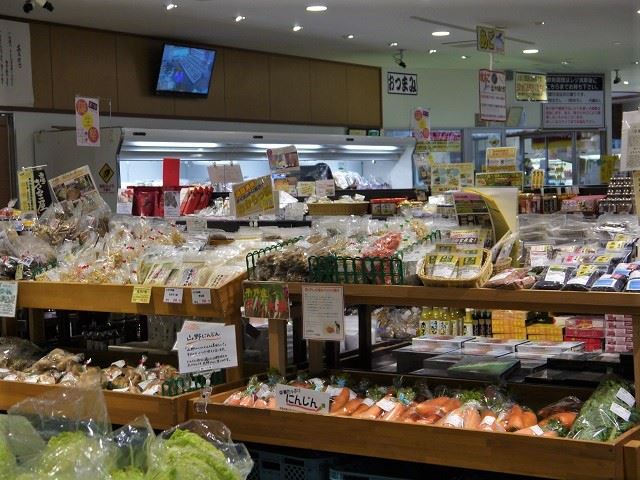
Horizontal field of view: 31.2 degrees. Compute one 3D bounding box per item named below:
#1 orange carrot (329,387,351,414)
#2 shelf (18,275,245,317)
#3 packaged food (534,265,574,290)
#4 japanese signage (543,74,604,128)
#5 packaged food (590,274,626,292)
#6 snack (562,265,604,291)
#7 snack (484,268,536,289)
[{"bbox_3d":[0.078,0.640,4.570,0.038,0.038,0.150,0,36,31],"label":"orange carrot"},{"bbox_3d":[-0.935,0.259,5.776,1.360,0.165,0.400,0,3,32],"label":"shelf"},{"bbox_3d":[0.912,0.142,4.438,0.120,0.032,0.175,0,23,32],"label":"packaged food"},{"bbox_3d":[4.011,-2.187,18.100,1.120,0.860,0.040,-2,3,-20],"label":"japanese signage"},{"bbox_3d":[1.092,0.151,4.309,0.115,0.030,0.140,0,23,32],"label":"packaged food"},{"bbox_3d":[1.011,0.142,4.387,0.115,0.032,0.175,0,23,32],"label":"snack"},{"bbox_3d":[0.751,0.147,4.506,0.140,0.032,0.155,6,26,41],"label":"snack"}]

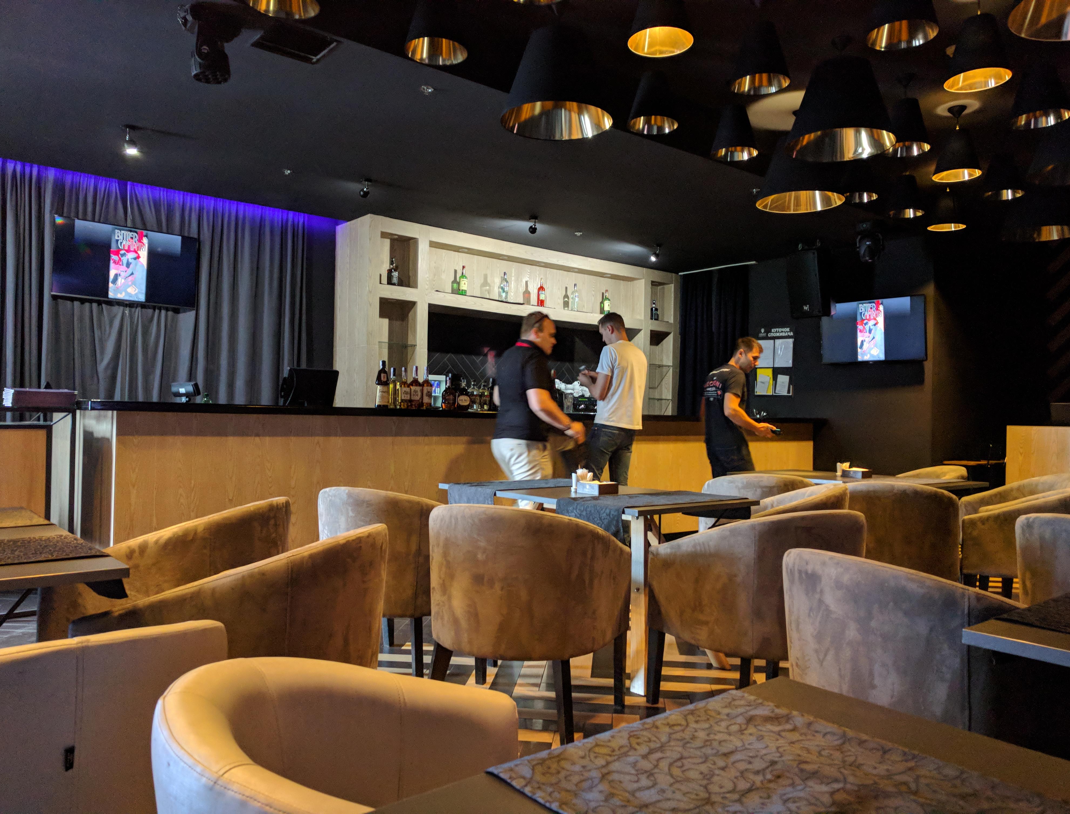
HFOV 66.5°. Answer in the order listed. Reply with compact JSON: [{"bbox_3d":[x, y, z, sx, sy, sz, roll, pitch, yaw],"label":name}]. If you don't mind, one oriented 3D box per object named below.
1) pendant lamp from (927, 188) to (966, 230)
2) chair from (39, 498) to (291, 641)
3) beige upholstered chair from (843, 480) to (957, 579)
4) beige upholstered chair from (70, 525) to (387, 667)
[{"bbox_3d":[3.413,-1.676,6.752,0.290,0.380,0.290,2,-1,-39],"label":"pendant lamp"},{"bbox_3d":[-1.204,0.722,2.859,0.652,0.800,0.650,1,-1,8],"label":"chair"},{"bbox_3d":[1.915,0.798,4.426,0.650,0.800,0.652,0,-1,32],"label":"beige upholstered chair"},{"bbox_3d":[-0.734,0.720,2.205,0.652,0.800,0.650,1,-1,9],"label":"beige upholstered chair"}]

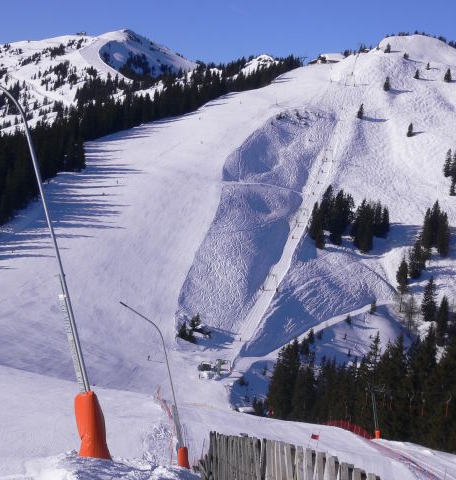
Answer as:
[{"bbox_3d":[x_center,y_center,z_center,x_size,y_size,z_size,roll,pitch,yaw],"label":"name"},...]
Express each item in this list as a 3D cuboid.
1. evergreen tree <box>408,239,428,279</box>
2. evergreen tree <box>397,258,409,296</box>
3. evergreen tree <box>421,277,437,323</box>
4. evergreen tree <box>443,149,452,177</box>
[{"bbox_3d":[80.230,7.790,475.000,8.170,16.850,8.170,0,2,0],"label":"evergreen tree"},{"bbox_3d":[69.630,14.560,450.000,4.640,15.960,4.640,0,2,0],"label":"evergreen tree"},{"bbox_3d":[75.560,22.420,425.000,5.850,17.330,5.850,0,2,0],"label":"evergreen tree"},{"bbox_3d":[108.990,-38.480,560.000,4.820,13.900,4.820,0,2,0],"label":"evergreen tree"}]

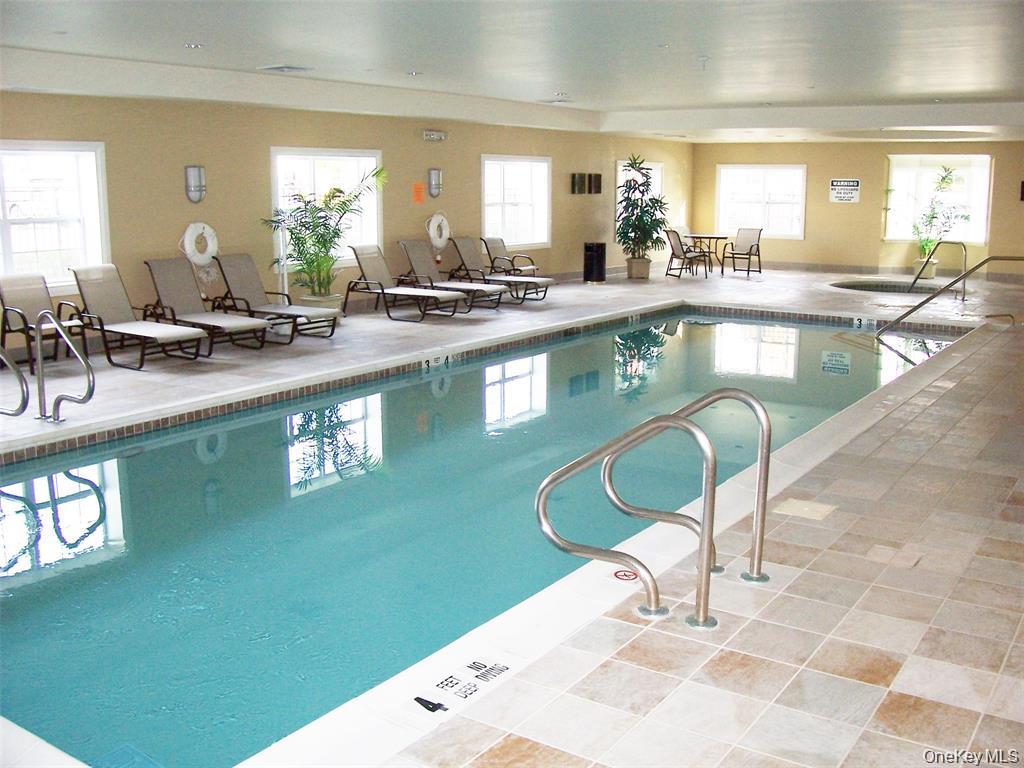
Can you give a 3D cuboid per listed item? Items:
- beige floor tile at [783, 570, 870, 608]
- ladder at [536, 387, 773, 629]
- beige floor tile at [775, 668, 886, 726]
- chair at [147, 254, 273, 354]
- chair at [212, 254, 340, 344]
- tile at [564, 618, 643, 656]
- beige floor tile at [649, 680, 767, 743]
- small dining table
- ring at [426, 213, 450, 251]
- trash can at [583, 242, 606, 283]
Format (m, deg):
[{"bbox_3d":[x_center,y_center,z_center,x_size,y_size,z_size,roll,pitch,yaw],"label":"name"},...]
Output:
[{"bbox_3d":[1.341,0.877,4.283,0.300,0.010,0.300,7,13,34],"label":"beige floor tile"},{"bbox_3d":[0.610,0.449,4.268,0.836,0.826,0.663,8,13,34],"label":"ladder"},{"bbox_3d":[1.057,1.042,3.332,0.304,0.012,0.304,8,13,34],"label":"beige floor tile"},{"bbox_3d":[-3.280,-0.836,10.854,1.330,0.950,0.690,5,12,27],"label":"chair"},{"bbox_3d":[-2.596,-0.970,11.280,1.600,0.910,0.670,7,13,34],"label":"chair"},{"bbox_3d":[0.349,0.957,3.791,0.200,0.010,0.300,7,13,34],"label":"tile"},{"bbox_3d":[0.645,1.072,3.288,0.300,0.010,0.300,7,13,34],"label":"beige floor tile"},{"bbox_3d":[3.774,-2.489,19.513,0.880,0.720,0.880,7,13,34],"label":"small dining table"},{"bbox_3d":[-1.105,-2.325,15.335,0.110,0.550,0.540,7,13,34],"label":"ring"},{"bbox_3d":[1.514,-2.202,18.306,0.400,0.710,0.400,1,11,7],"label":"trash can"}]

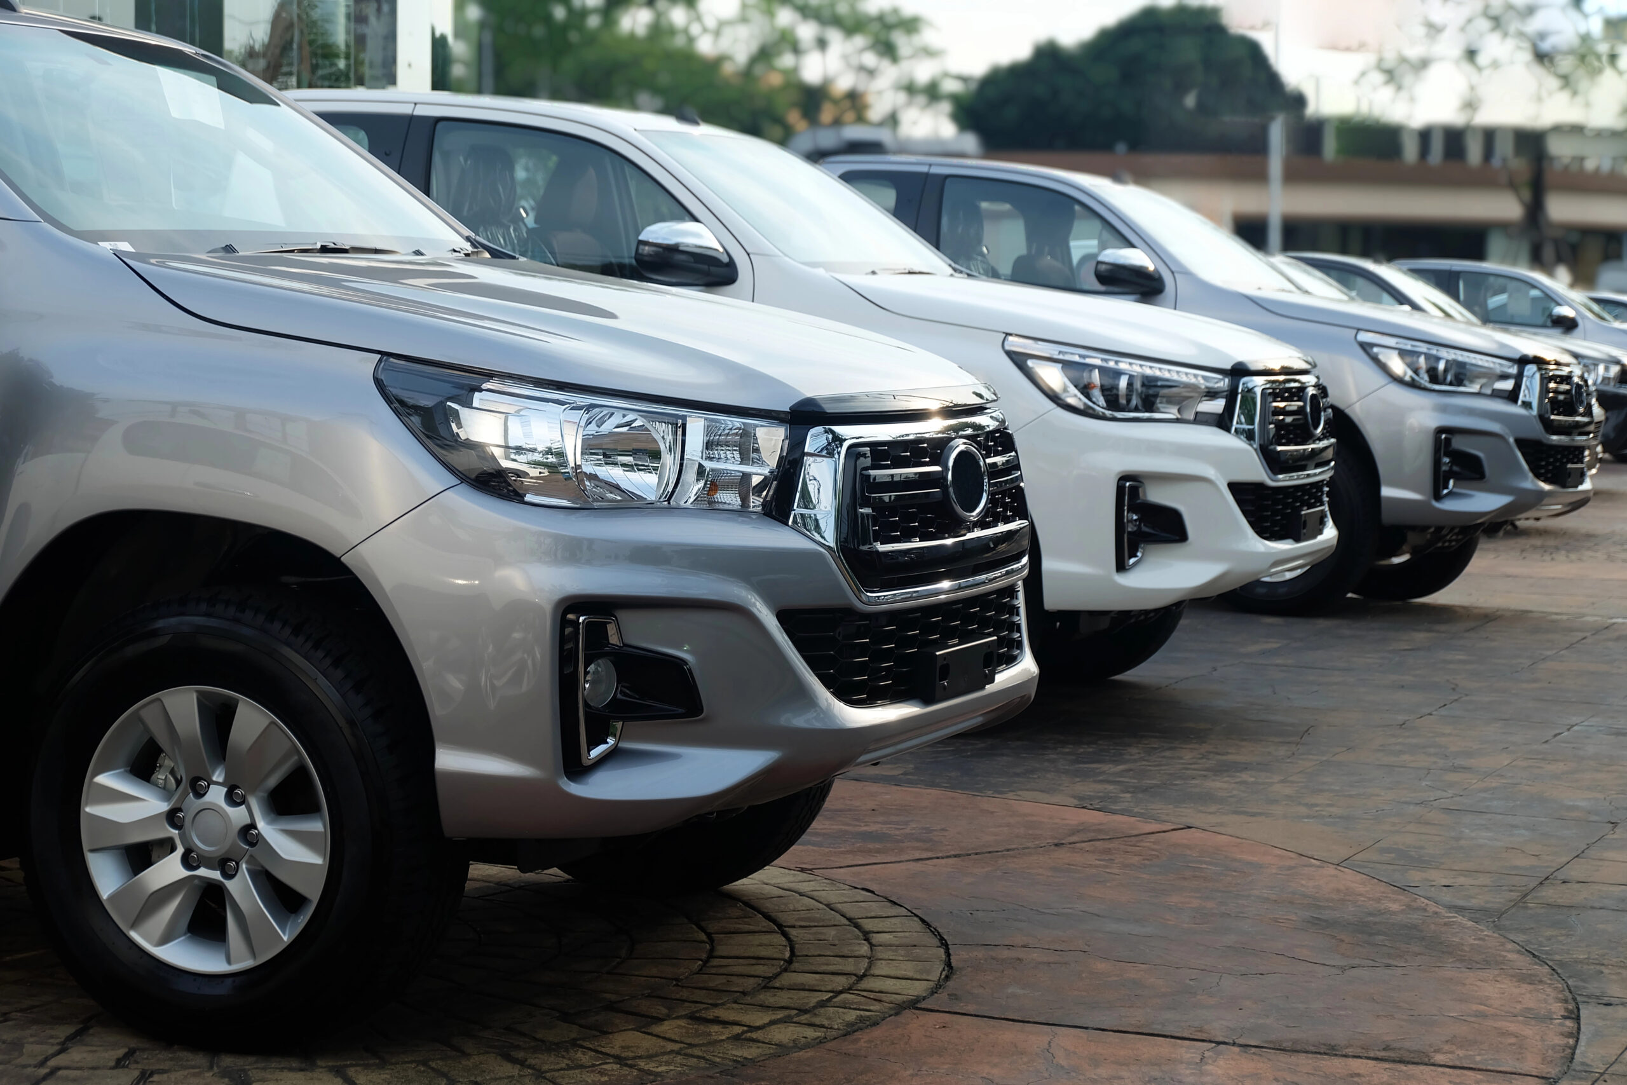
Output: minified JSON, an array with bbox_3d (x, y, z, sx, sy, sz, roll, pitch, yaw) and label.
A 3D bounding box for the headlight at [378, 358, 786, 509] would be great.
[{"bbox_3d":[-0.359,-0.176,5.370,0.545,0.235,0.390,2,4,24],"label":"headlight"}]

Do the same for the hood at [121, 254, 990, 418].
[{"bbox_3d":[-0.298,-0.385,6.011,1.200,0.290,1.600,2,4,24],"label":"hood"}]

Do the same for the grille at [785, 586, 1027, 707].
[{"bbox_3d":[0.207,0.160,5.832,0.120,0.190,1.060,2,4,24],"label":"grille"}]

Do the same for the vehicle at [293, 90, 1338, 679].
[{"bbox_3d":[-1.002,-0.471,10.750,5.330,1.815,1.860,2,4,22],"label":"vehicle"}]

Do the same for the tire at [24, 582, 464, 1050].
[{"bbox_3d":[-0.925,0.438,5.515,0.776,0.776,0.265,2,4,24],"label":"tire"}]

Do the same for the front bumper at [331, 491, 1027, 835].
[{"bbox_3d":[-0.027,0.128,5.932,0.710,0.540,1.840,2,4,24],"label":"front bumper"}]

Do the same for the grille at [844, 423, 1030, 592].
[{"bbox_3d":[0.211,-0.071,5.811,0.130,0.285,0.840,2,4,24],"label":"grille"}]

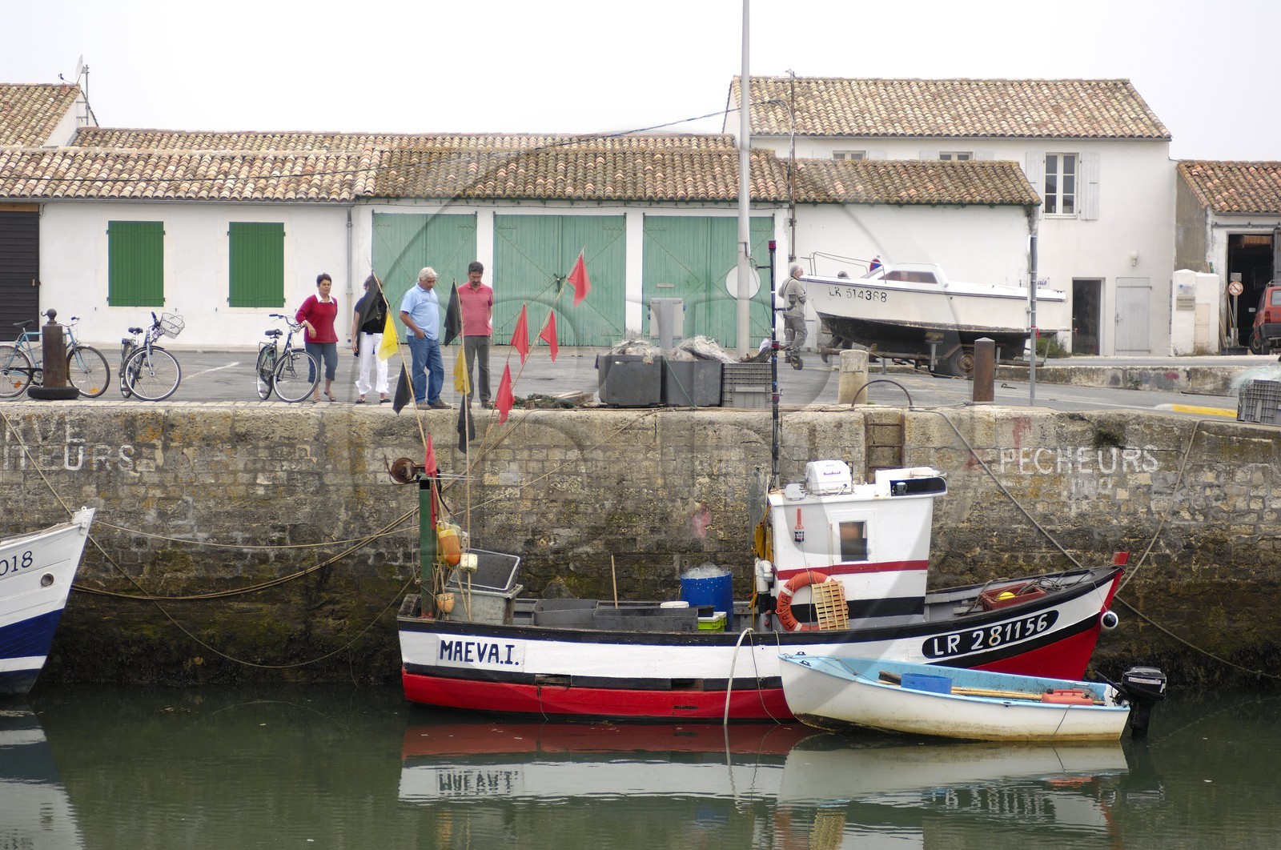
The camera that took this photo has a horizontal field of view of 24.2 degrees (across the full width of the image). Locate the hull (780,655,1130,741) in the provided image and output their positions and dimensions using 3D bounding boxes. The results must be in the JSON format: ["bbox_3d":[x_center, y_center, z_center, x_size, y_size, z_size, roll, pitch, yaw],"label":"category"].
[{"bbox_3d":[3.303,2.933,31.887,3.600,0.780,1.450,3,3,0],"label":"hull"}]

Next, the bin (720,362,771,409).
[{"bbox_3d":[1.329,-0.495,37.400,0.610,0.555,0.640,1,3,0],"label":"bin"}]

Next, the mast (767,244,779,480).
[{"bbox_3d":[1.512,-0.689,33.700,0.100,2.750,0.100,-1,3,0],"label":"mast"}]

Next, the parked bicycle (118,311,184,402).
[{"bbox_3d":[-6.204,-0.861,37.500,0.660,1.120,1.650,-1,3,-24],"label":"parked bicycle"}]

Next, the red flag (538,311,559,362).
[{"bbox_3d":[-1.061,-1.015,34.400,0.230,0.570,0.150,1,3,0],"label":"red flag"}]

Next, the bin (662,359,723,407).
[{"bbox_3d":[0.664,-0.531,37.700,0.720,0.570,0.720,1,3,0],"label":"bin"}]

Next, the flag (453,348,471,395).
[{"bbox_3d":[-1.951,-0.585,32.600,0.200,0.500,0.120,0,3,0],"label":"flag"}]

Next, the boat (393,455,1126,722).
[{"bbox_3d":[1.370,1.890,34.600,8.350,3.050,2.550,1,3,0],"label":"boat"}]

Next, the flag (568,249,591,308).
[{"bbox_3d":[-0.669,-1.606,32.700,0.230,0.610,0.120,0,3,0],"label":"flag"}]

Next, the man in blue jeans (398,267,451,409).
[{"bbox_3d":[-2.587,-1.065,35.855,0.440,1.700,0.520,3,4,37],"label":"man in blue jeans"}]

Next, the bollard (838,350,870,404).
[{"bbox_3d":[2.679,-0.608,37.625,0.360,0.680,0.360,0,3,0],"label":"bollard"}]

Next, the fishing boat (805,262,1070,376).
[{"bbox_3d":[4.883,-1.820,49.800,4.420,1.950,1.800,2,3,-8],"label":"fishing boat"}]

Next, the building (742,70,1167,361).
[{"bbox_3d":[7.507,-5.332,75.001,10.200,6.900,9.200,0,3,-2],"label":"building"}]

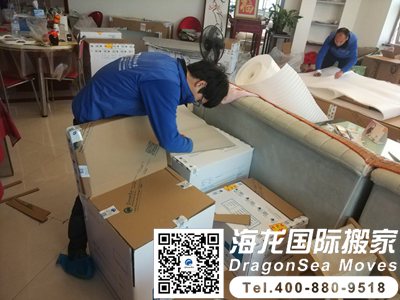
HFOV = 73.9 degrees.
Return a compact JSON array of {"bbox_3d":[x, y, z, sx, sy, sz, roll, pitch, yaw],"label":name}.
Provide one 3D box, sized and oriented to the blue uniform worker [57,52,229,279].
[{"bbox_3d":[-0.324,0.035,1.453,0.920,1.050,0.600,-5,29,-13],"label":"blue uniform worker"}]

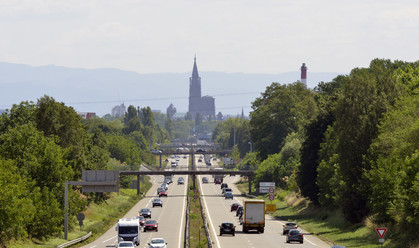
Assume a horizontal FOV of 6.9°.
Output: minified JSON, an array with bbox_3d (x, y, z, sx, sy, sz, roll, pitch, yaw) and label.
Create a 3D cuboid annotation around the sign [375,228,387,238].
[{"bbox_3d":[17.450,11.150,355.000,1.180,1.040,0.050,0,0,0],"label":"sign"}]

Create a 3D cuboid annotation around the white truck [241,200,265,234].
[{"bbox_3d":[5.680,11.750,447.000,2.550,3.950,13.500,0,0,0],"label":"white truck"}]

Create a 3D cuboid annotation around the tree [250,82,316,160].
[{"bbox_3d":[18.000,0.900,850.000,16.000,22.000,15.000,0,0,0],"label":"tree"}]

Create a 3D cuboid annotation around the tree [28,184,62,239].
[{"bbox_3d":[-18.400,9.880,391.000,4.100,5.900,4.100,0,0,0],"label":"tree"}]

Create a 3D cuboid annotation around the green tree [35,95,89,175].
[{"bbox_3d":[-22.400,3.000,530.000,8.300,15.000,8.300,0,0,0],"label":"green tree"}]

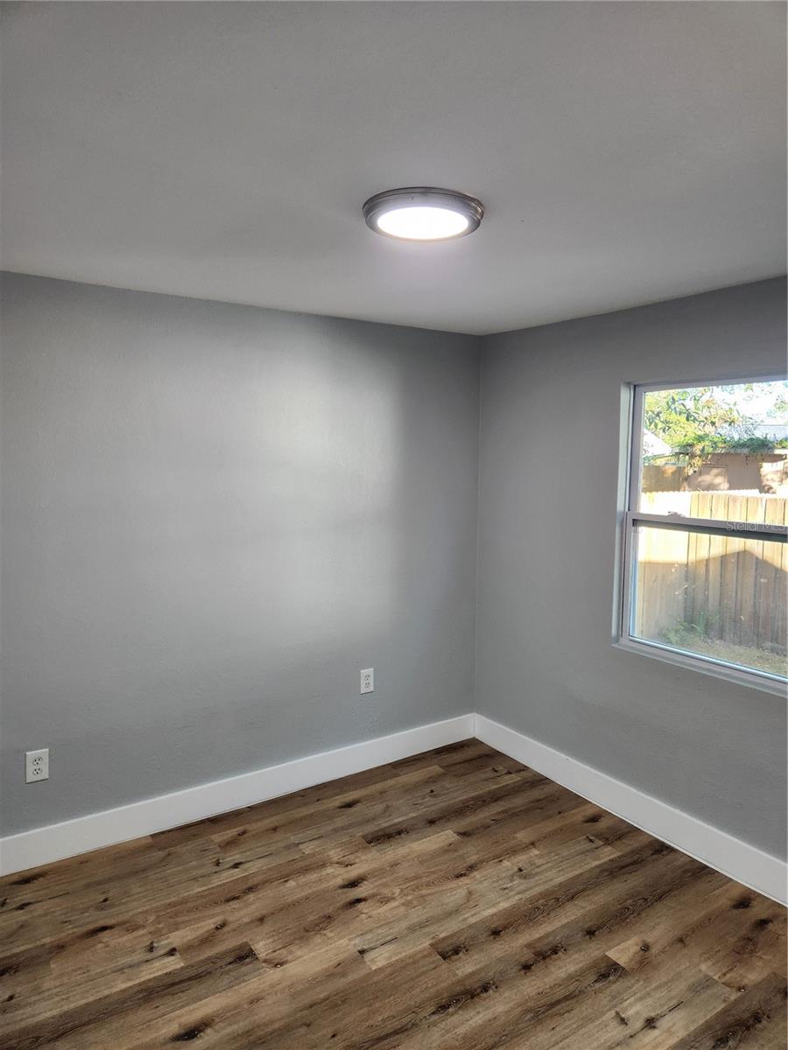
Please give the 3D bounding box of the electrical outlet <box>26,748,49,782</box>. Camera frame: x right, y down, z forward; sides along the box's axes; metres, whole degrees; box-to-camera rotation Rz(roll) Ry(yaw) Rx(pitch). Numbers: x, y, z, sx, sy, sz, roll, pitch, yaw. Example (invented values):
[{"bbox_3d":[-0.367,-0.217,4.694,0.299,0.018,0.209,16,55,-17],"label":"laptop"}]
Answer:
[{"bbox_3d":[-1.406,0.948,2.752,0.079,0.121,0.008,-4,8,-34],"label":"electrical outlet"}]

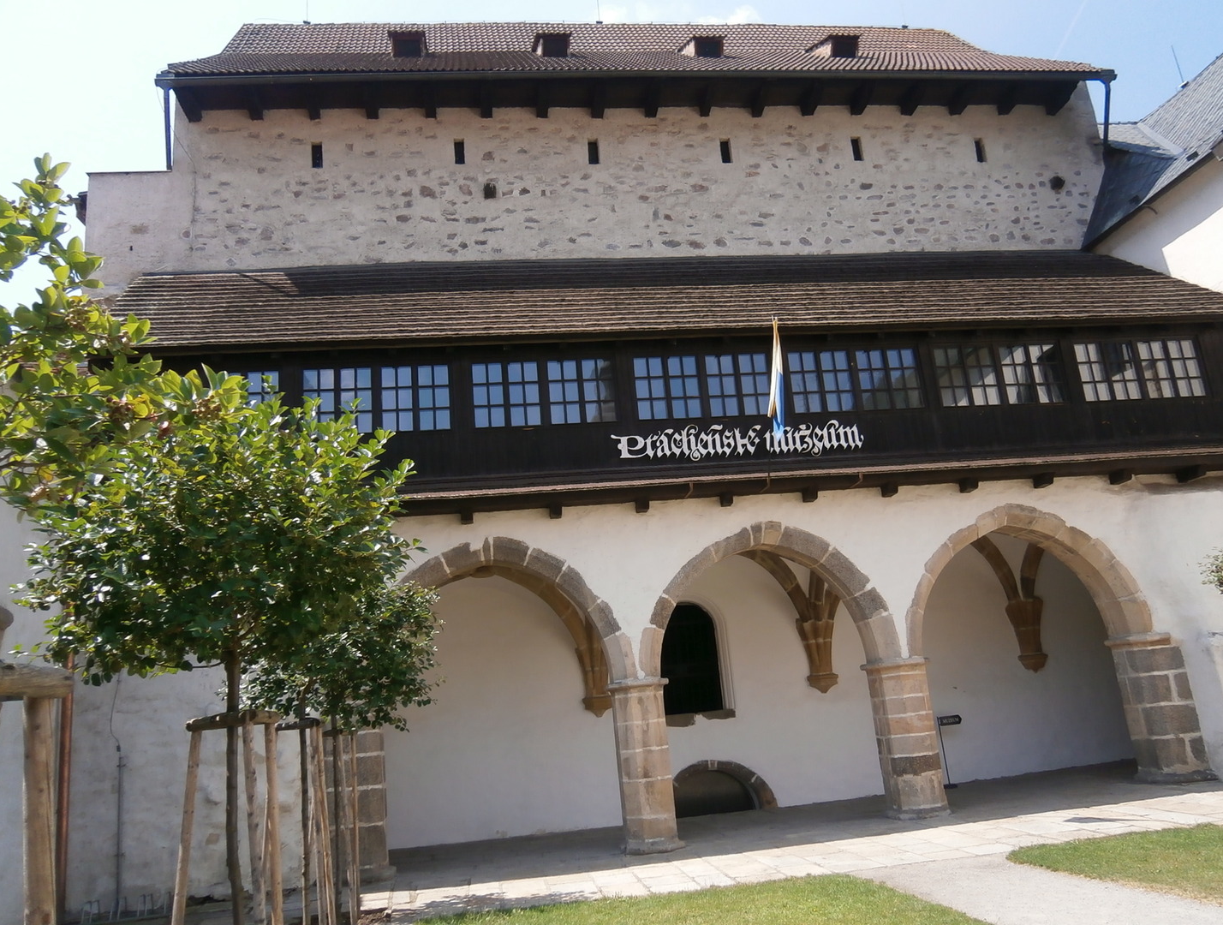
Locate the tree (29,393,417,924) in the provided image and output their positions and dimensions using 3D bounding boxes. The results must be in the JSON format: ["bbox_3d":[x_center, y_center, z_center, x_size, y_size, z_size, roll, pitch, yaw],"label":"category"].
[{"bbox_3d":[-2.033,1.425,4.866,2.086,3.732,2.086,-3,-13,-9],"label":"tree"}]

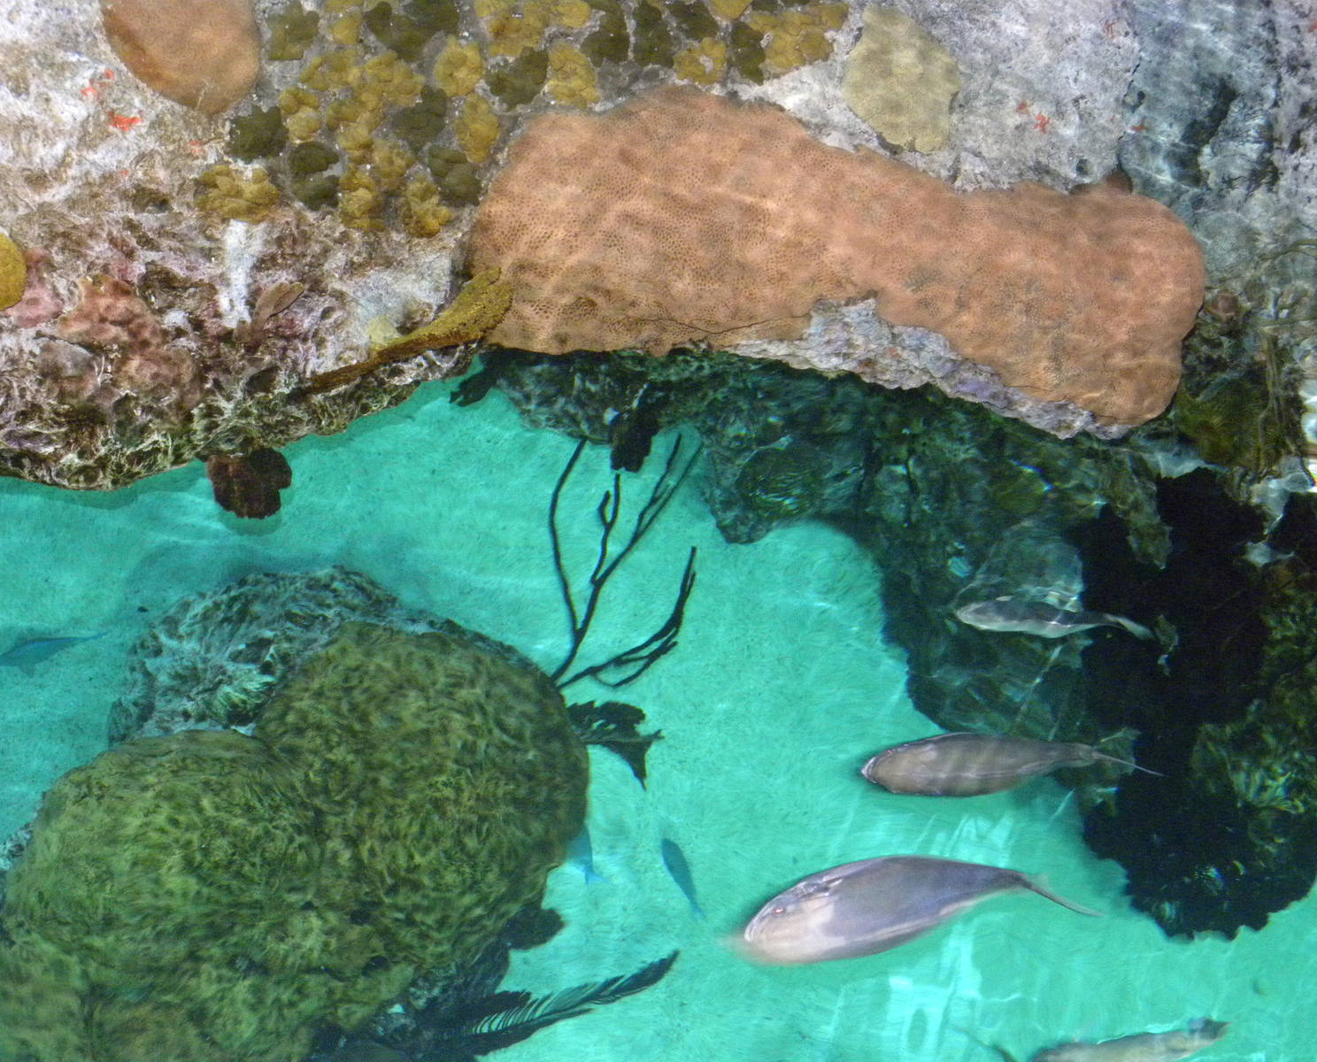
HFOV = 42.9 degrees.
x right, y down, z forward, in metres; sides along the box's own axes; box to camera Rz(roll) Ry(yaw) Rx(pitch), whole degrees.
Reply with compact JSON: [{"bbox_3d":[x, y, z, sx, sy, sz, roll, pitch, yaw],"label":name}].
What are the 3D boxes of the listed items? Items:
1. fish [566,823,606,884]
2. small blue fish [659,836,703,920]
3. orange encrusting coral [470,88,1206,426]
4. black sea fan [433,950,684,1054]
[{"bbox_3d":[-0.179,0.711,3.800,0.033,0.066,0.205,-24,65,-12],"label":"fish"},{"bbox_3d":[0.055,0.796,3.850,0.033,0.066,0.205,-23,64,-12],"label":"small blue fish"},{"bbox_3d":[0.300,-0.434,2.844,1.240,0.320,0.520,9,62,5],"label":"orange encrusting coral"},{"bbox_3d":[-0.231,1.046,3.700,0.520,0.220,0.220,-15,63,-8],"label":"black sea fan"}]

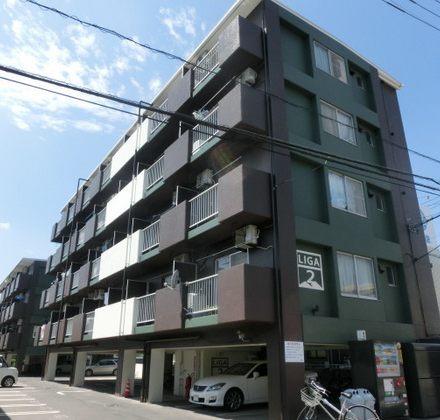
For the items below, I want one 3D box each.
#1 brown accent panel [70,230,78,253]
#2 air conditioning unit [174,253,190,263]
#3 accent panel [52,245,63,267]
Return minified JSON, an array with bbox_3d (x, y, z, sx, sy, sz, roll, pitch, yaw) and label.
[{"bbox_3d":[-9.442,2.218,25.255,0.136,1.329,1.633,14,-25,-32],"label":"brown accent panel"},{"bbox_3d":[-1.357,1.943,13.859,0.290,0.570,0.740,14,-25,-32],"label":"air conditioning unit"},{"bbox_3d":[-11.670,3.393,28.323,0.136,1.329,1.858,14,-25,-32],"label":"accent panel"}]

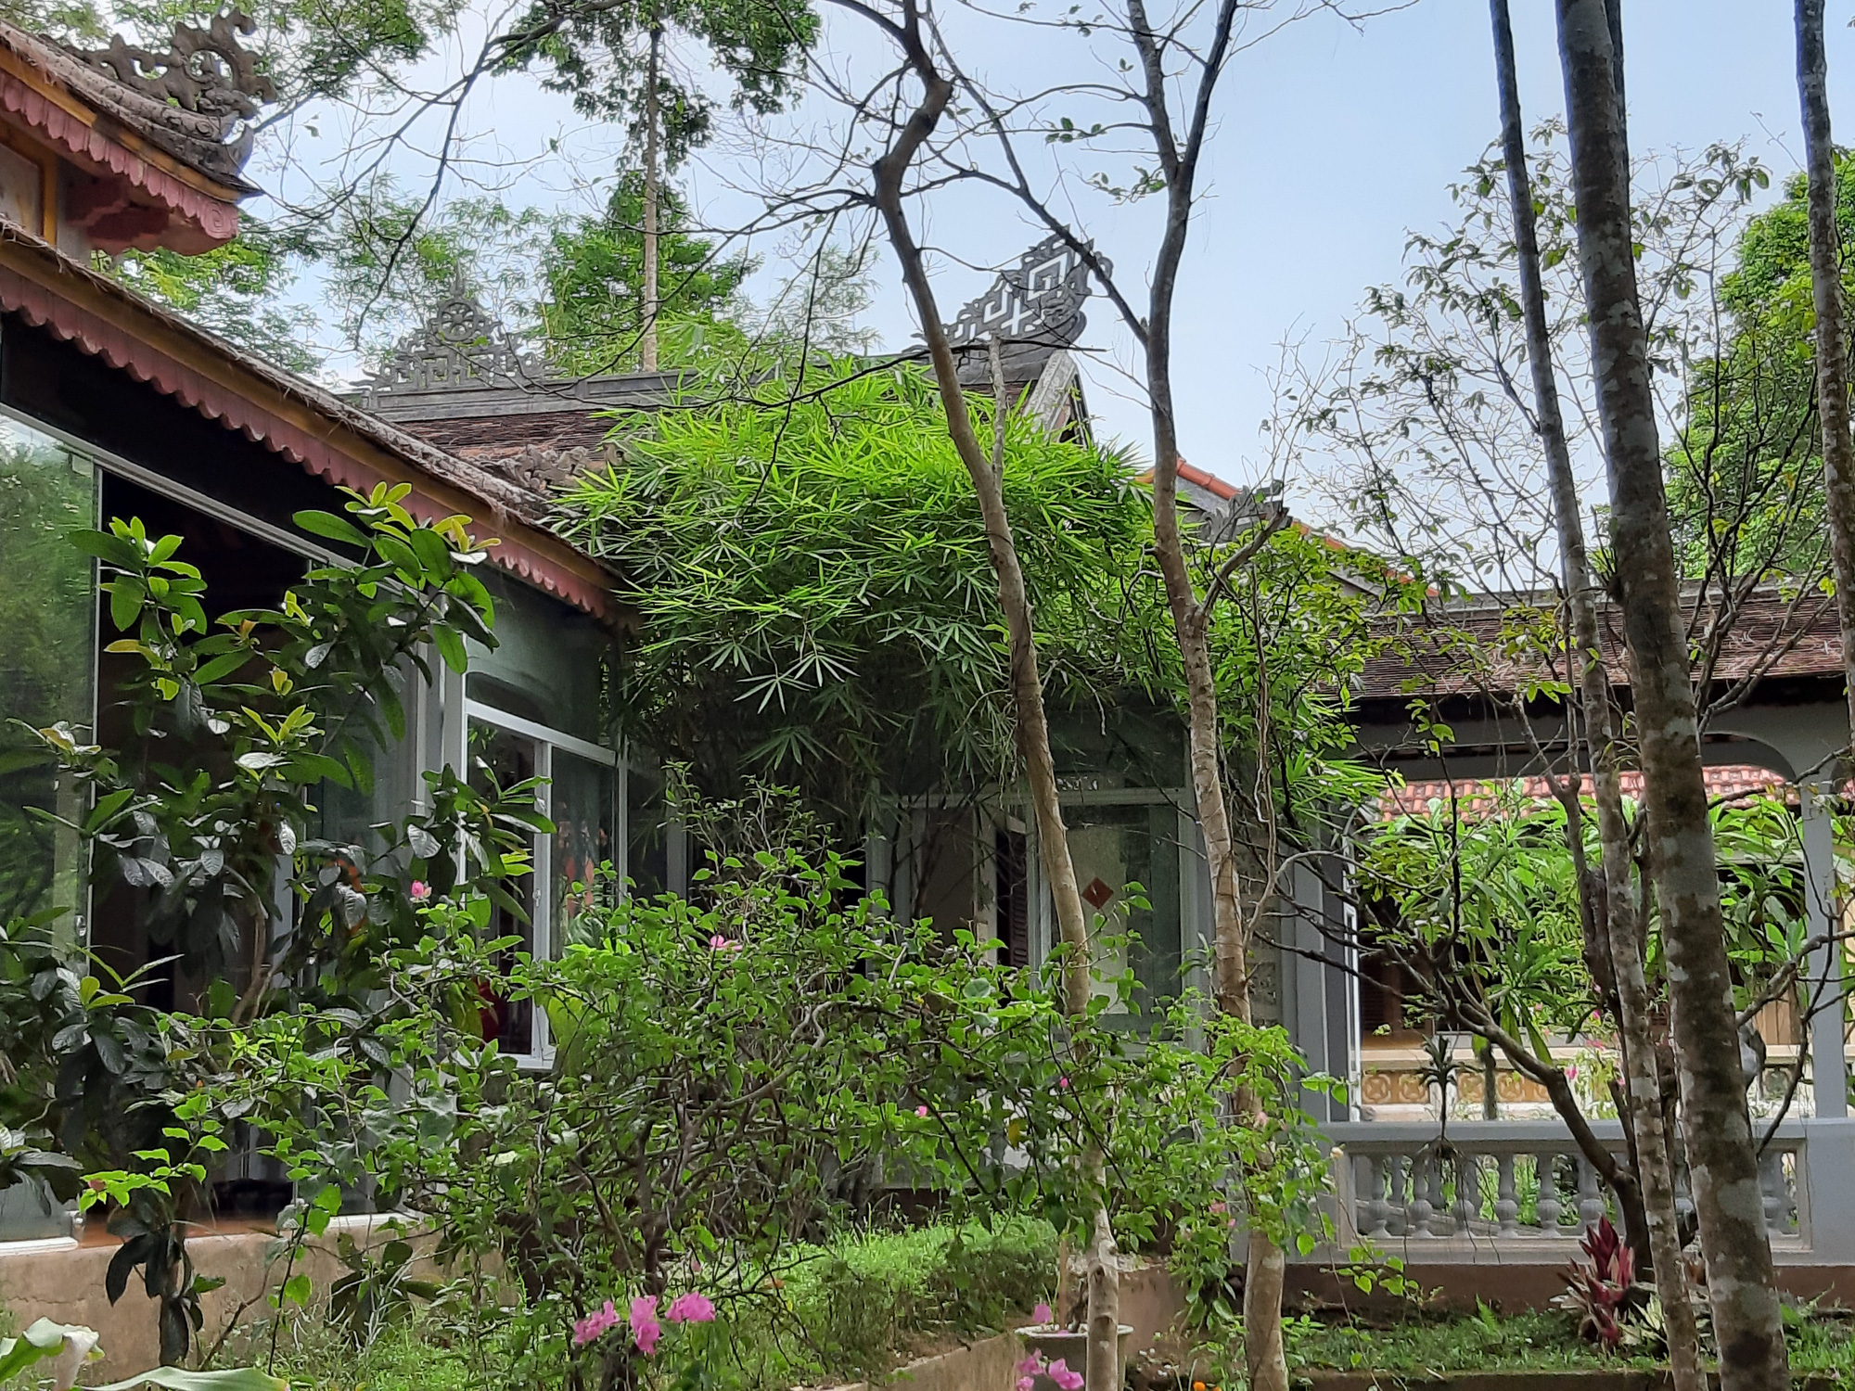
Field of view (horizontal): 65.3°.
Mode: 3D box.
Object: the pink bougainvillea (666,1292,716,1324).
[{"bbox_3d":[-0.473,1.227,2.900,0.100,0.061,0.075,-1,-6,0],"label":"pink bougainvillea"}]

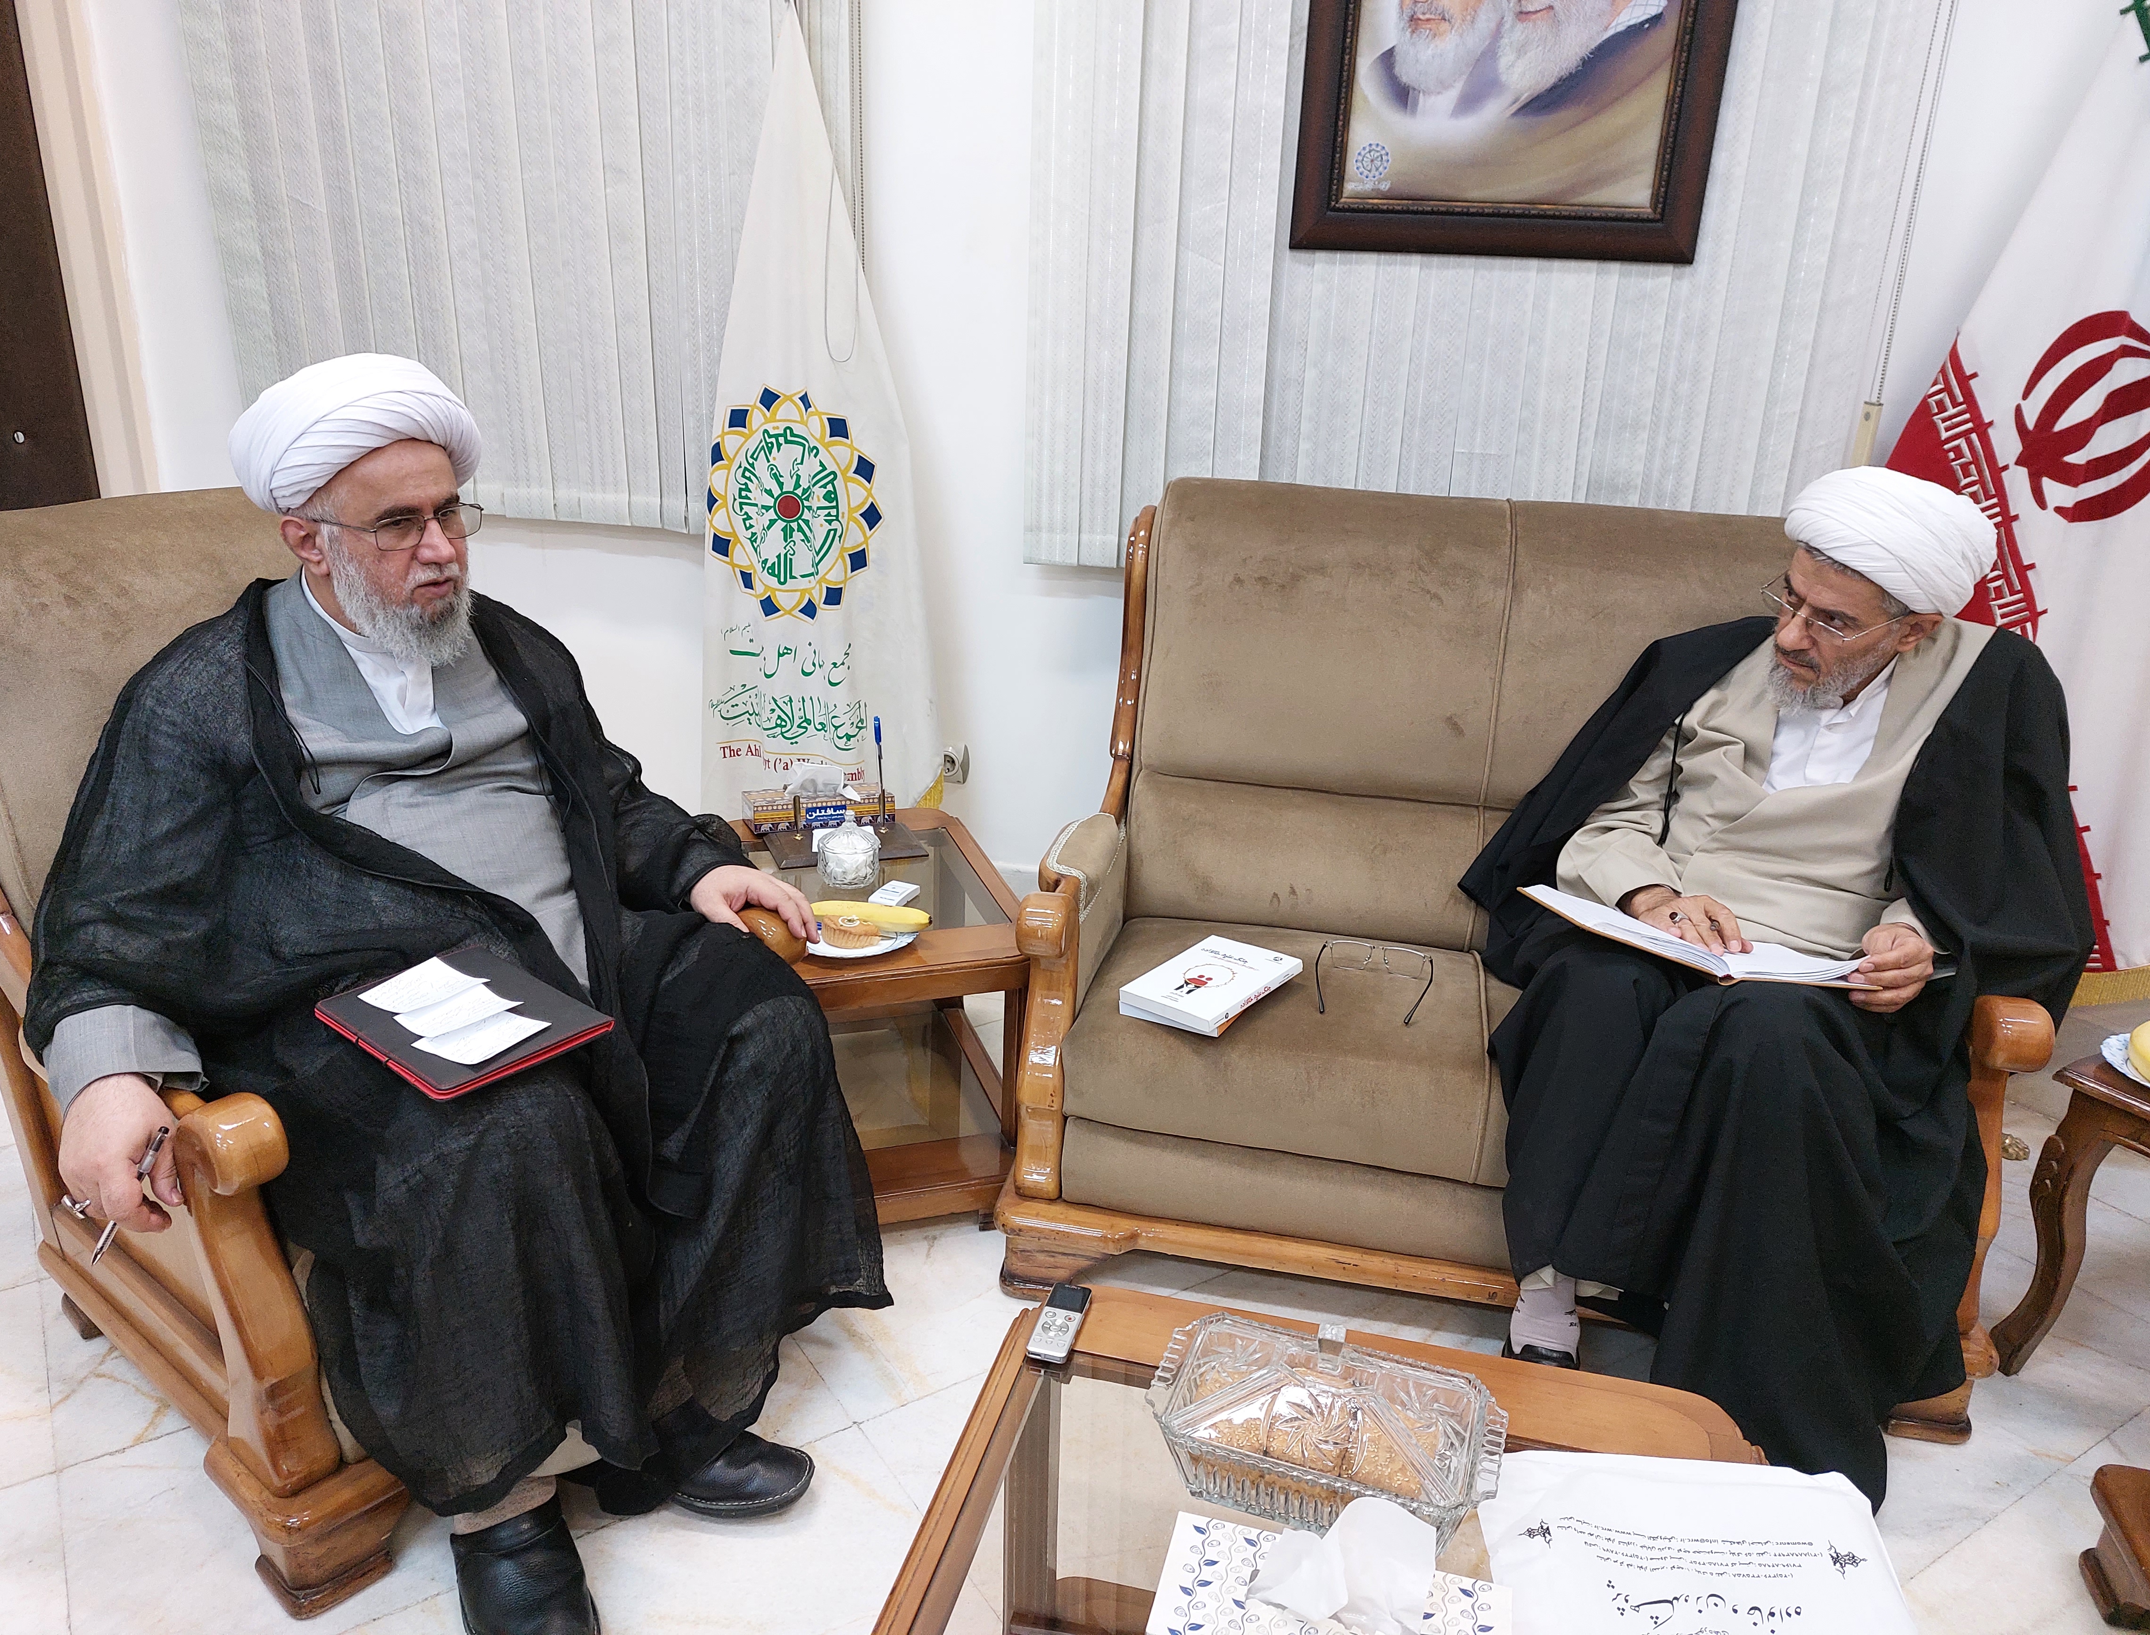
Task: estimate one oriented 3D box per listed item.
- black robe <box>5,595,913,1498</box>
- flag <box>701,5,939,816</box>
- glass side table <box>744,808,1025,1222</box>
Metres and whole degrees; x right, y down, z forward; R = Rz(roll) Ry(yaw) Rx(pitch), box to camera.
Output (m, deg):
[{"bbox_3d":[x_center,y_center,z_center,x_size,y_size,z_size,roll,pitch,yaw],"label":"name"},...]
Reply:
[{"bbox_3d":[-0.713,0.223,1.755,0.838,0.944,0.751,19,26,39],"label":"black robe"},{"bbox_3d":[-0.491,-0.665,2.947,0.472,1.636,0.200,2,20,0],"label":"flag"},{"bbox_3d":[-0.333,0.310,2.385,0.446,0.448,0.624,-5,21,-18],"label":"glass side table"}]

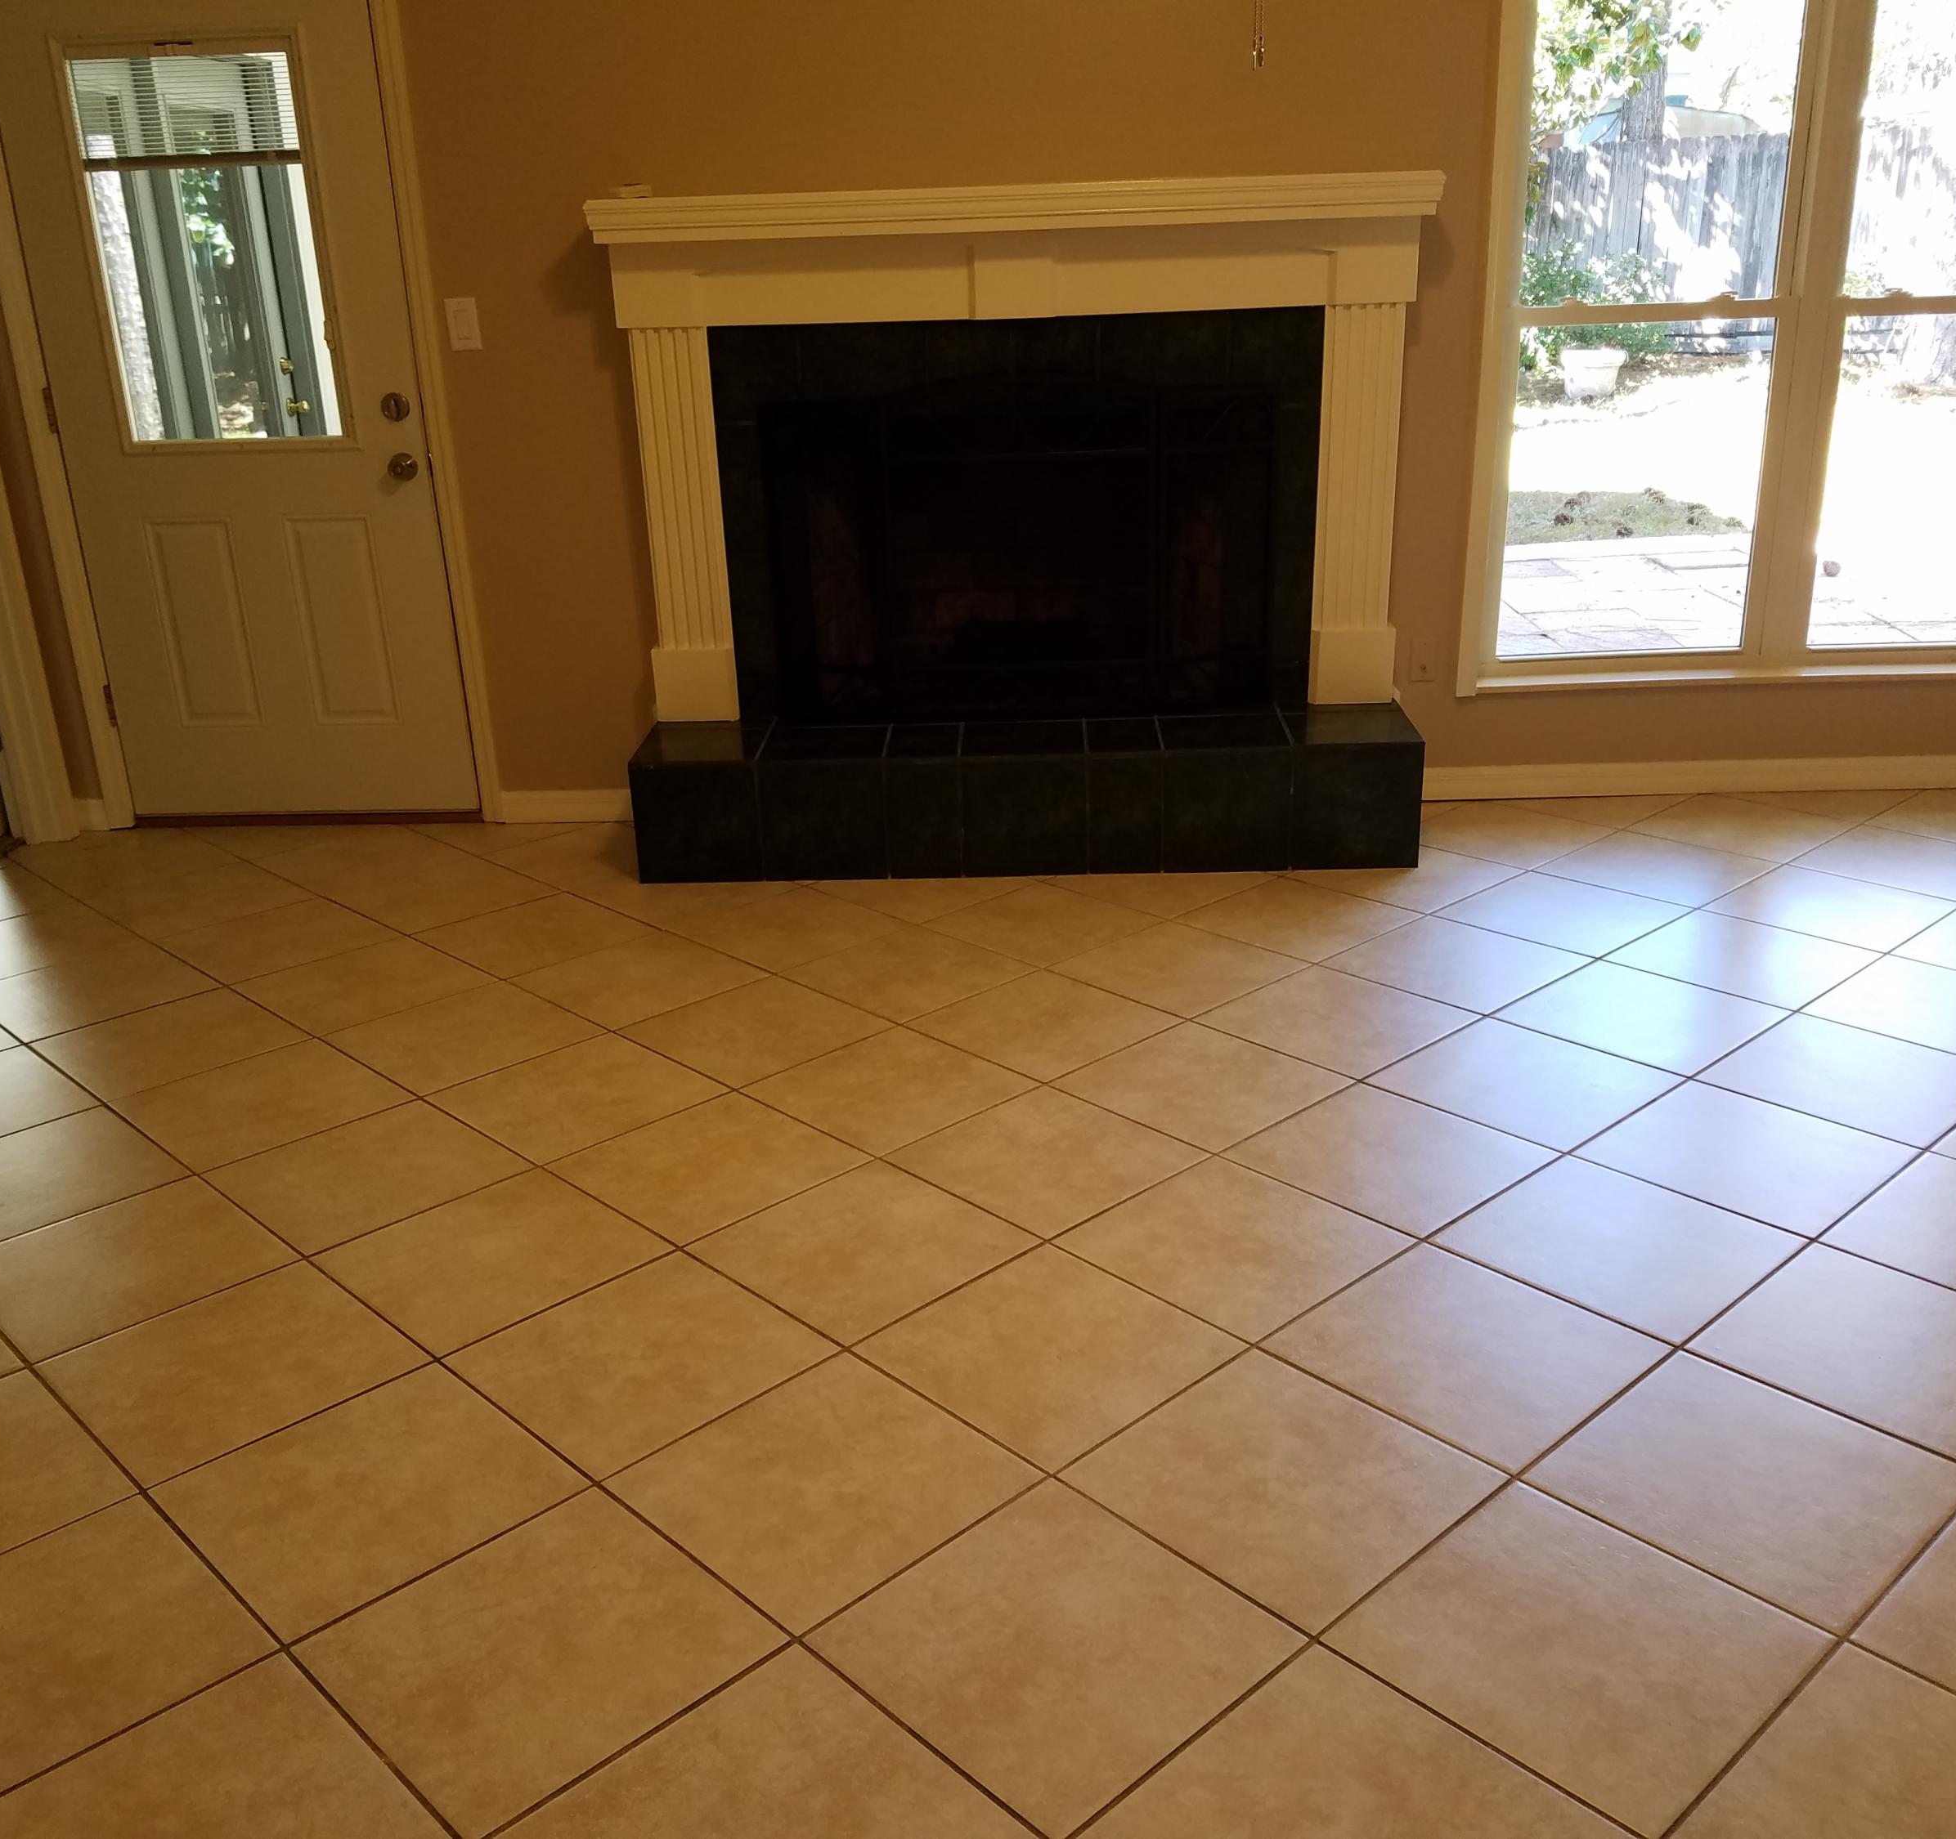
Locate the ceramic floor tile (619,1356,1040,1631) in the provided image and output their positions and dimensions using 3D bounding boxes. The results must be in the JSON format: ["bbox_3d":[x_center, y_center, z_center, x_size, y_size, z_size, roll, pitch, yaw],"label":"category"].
[{"bbox_3d":[-0.190,0.696,2.271,0.397,0.010,0.397,-19,26,-40],"label":"ceramic floor tile"}]

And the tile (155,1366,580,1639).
[{"bbox_3d":[-0.752,0.709,2.291,0.397,0.010,0.397,-19,26,-40],"label":"tile"}]

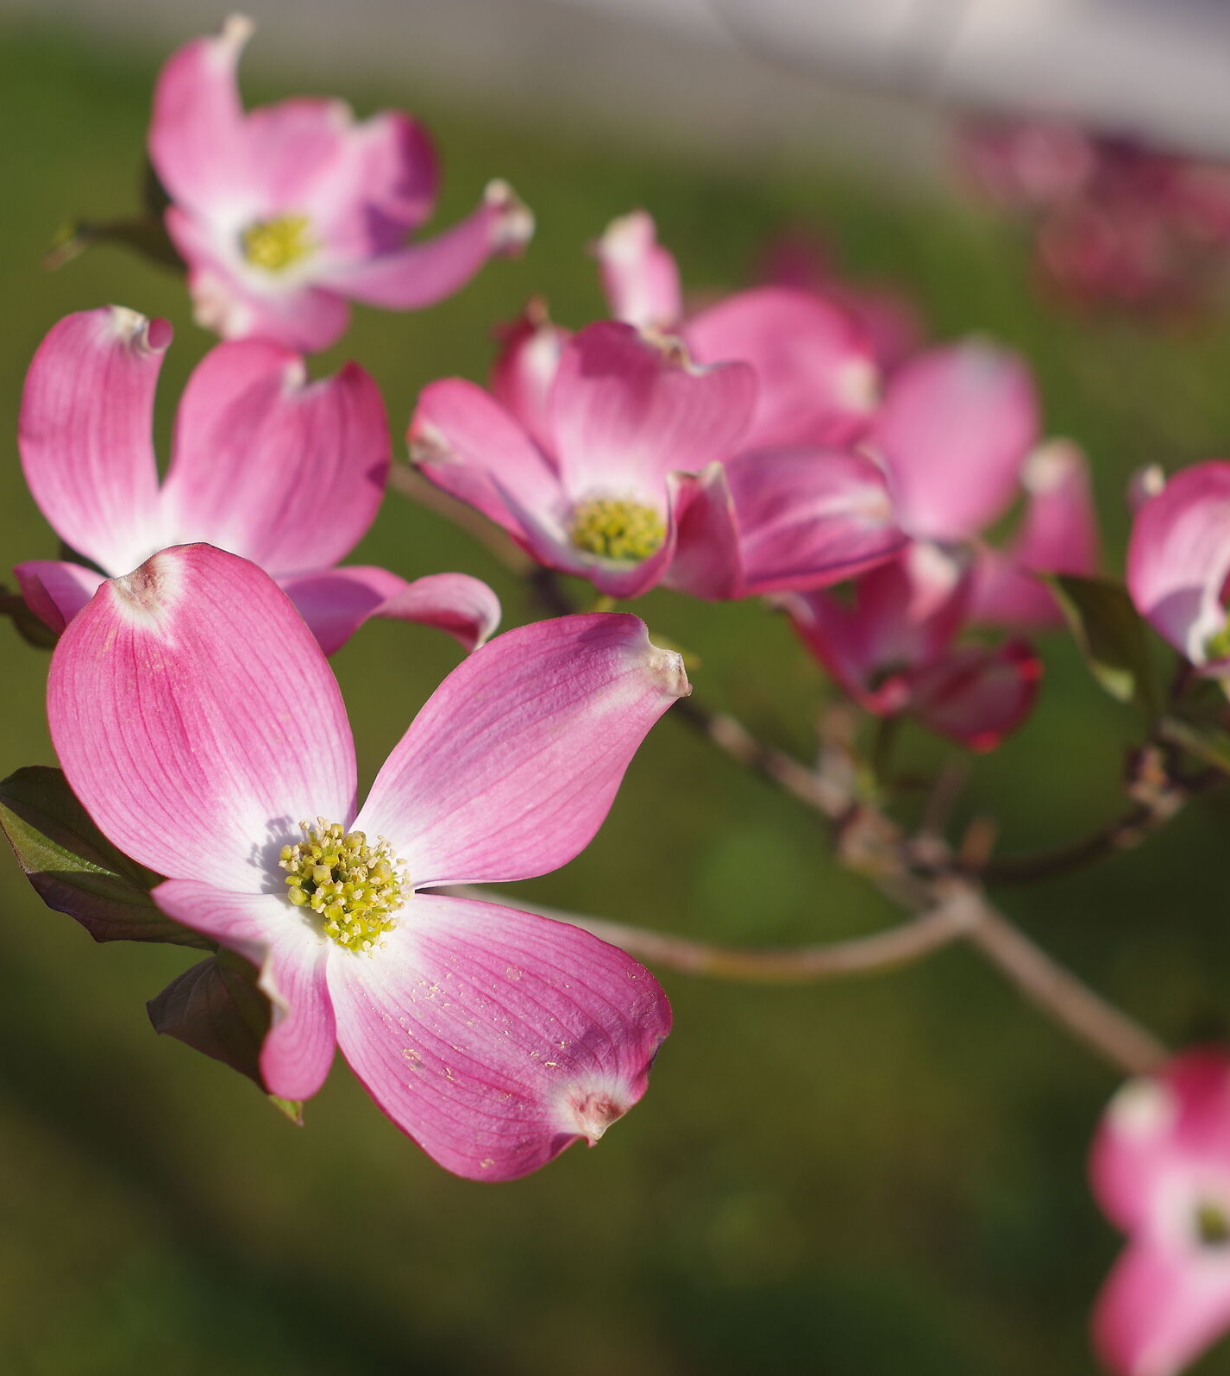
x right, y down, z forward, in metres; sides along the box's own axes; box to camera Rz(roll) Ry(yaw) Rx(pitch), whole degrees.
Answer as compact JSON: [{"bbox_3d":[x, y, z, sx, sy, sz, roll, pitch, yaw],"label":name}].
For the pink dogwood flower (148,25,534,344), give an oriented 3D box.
[{"bbox_3d":[-0.042,-0.076,0.650,0.057,0.030,0.048,-6,57,-14],"label":"pink dogwood flower"}]

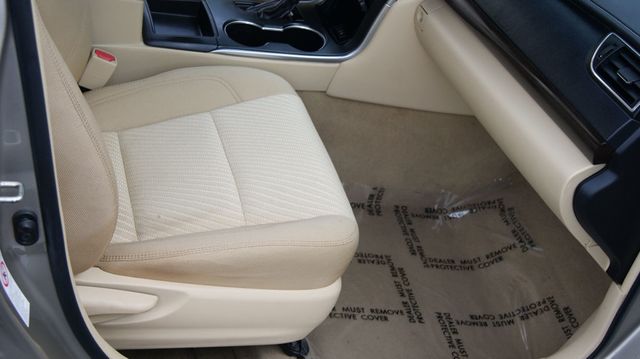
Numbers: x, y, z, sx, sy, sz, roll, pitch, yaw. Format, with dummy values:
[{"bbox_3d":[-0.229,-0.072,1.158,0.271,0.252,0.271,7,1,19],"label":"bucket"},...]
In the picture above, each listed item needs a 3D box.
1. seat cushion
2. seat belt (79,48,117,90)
[{"bbox_3d":[-0.241,0.016,1.447,0.465,0.160,0.530,-6,36,-15],"label":"seat cushion"},{"bbox_3d":[-0.389,-0.182,1.534,0.043,0.074,0.027,20,26,-30],"label":"seat belt"}]

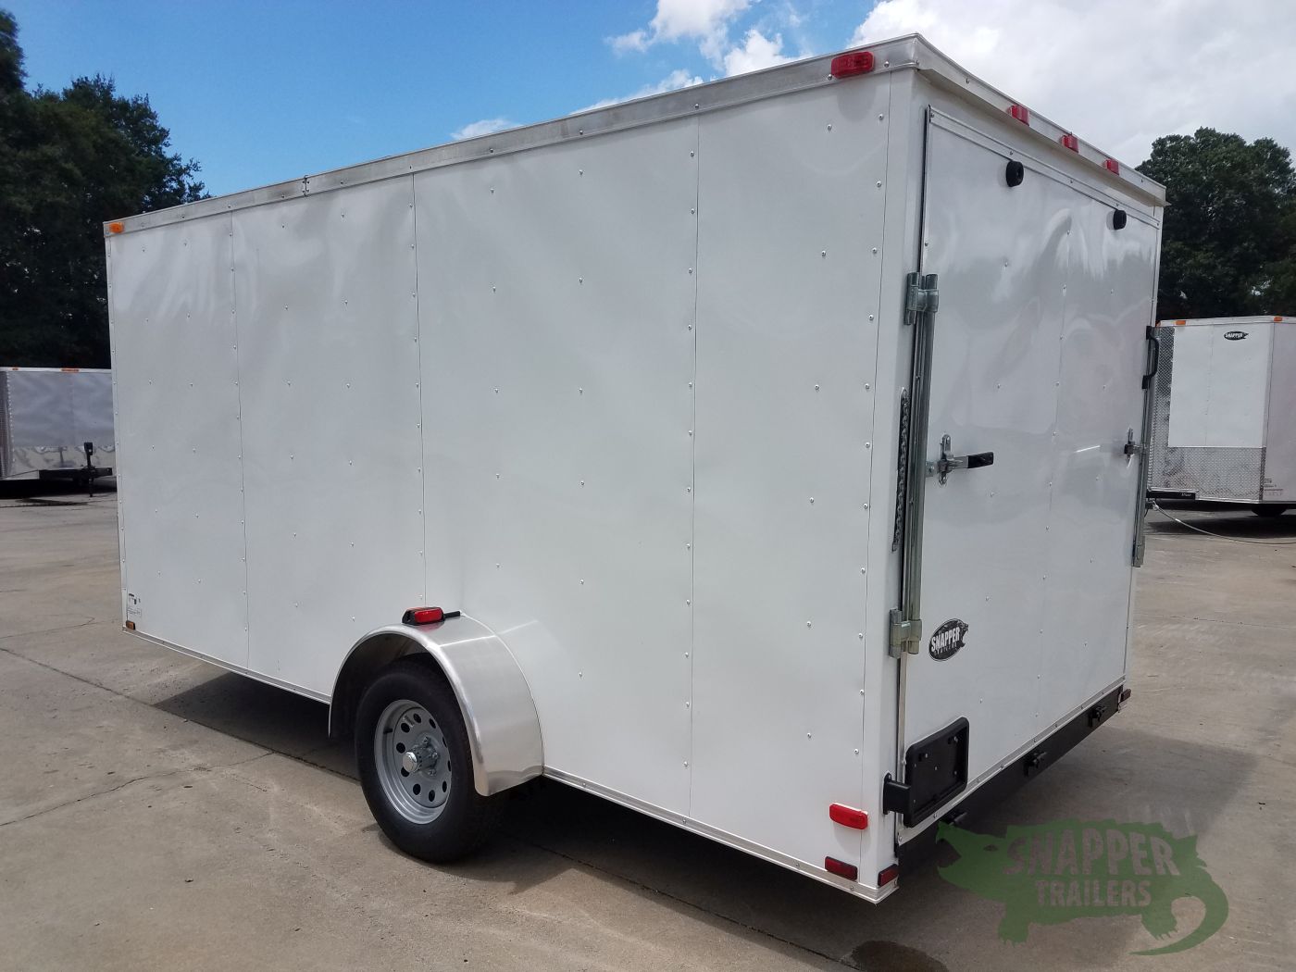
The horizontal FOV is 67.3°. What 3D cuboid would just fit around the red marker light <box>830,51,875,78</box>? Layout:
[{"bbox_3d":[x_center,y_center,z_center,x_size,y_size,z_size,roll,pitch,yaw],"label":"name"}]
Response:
[{"bbox_3d":[0.490,-1.011,2.338,0.105,0.051,0.026,5,7,40],"label":"red marker light"}]

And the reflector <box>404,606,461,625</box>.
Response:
[{"bbox_3d":[-0.735,0.444,3.364,0.062,0.055,0.205,5,7,40],"label":"reflector"}]

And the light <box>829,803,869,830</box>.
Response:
[{"bbox_3d":[0.512,0.844,2.480,0.104,0.051,0.026,5,7,40],"label":"light"}]

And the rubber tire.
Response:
[{"bbox_3d":[-0.748,0.933,3.412,0.686,0.686,0.205,5,7,40],"label":"rubber tire"}]

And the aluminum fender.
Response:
[{"bbox_3d":[-0.753,0.700,3.382,0.864,0.474,0.236,5,7,40],"label":"aluminum fender"}]

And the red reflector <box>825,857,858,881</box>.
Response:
[{"bbox_3d":[0.499,0.988,2.511,0.089,0.036,0.008,5,7,40],"label":"red reflector"}]

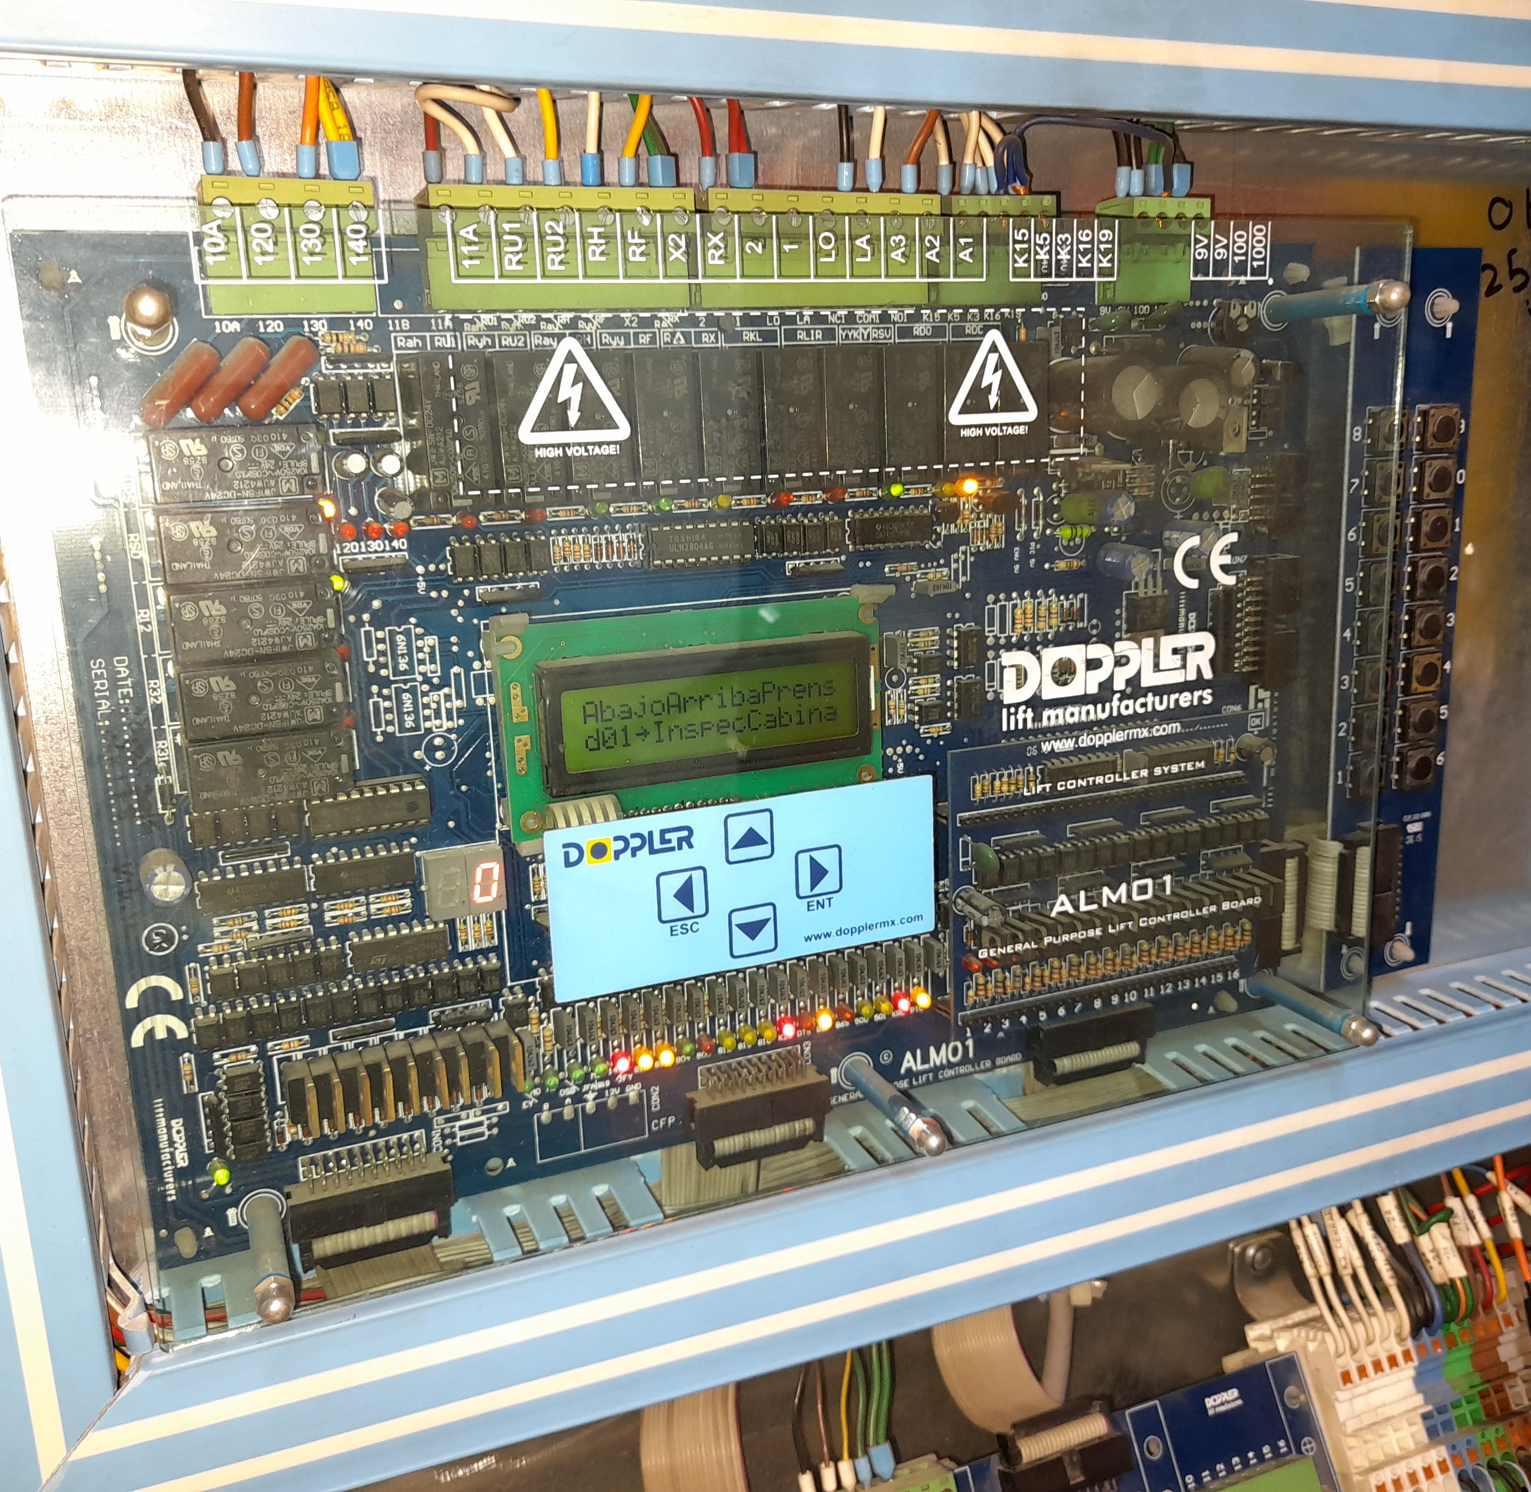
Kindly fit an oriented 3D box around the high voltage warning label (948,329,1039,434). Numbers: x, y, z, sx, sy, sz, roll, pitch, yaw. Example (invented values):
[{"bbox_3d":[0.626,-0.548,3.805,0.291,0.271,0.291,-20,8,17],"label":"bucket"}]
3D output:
[{"bbox_3d":[0.047,-0.075,0.296,0.021,0.021,0.001,-7,12,-22],"label":"high voltage warning label"}]

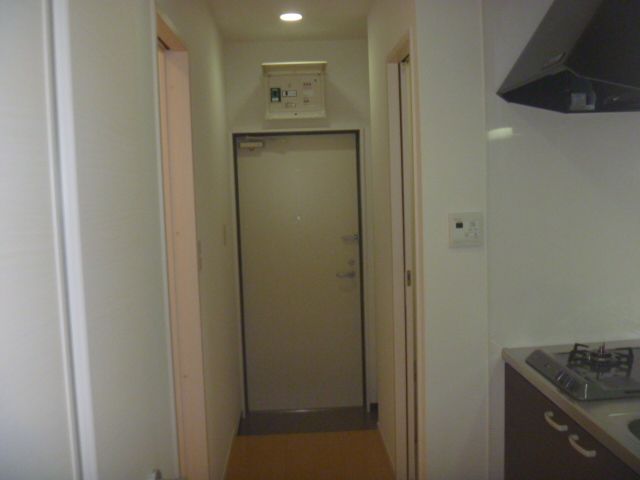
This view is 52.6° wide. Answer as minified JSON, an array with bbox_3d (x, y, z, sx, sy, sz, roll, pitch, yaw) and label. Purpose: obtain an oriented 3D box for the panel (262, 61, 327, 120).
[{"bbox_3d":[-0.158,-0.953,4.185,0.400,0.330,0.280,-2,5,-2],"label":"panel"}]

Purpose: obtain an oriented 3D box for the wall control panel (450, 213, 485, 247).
[{"bbox_3d":[0.511,-0.034,2.256,0.124,0.120,0.022,-2,5,-2],"label":"wall control panel"}]

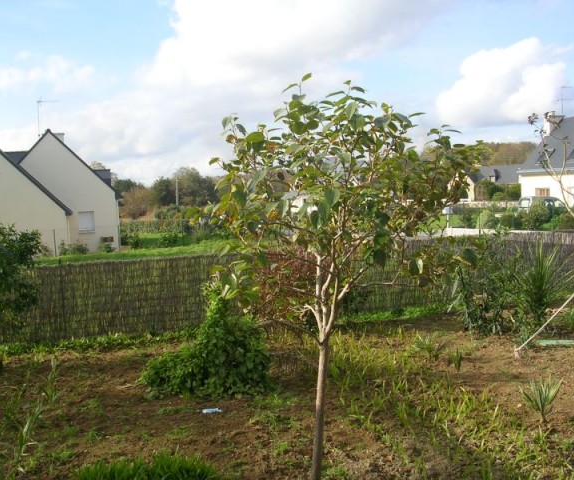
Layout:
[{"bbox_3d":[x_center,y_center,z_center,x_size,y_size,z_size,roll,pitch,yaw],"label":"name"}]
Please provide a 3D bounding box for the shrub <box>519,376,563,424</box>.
[{"bbox_3d":[2.760,1.748,7.650,0.450,0.500,0.430,0,4,20],"label":"shrub"}]

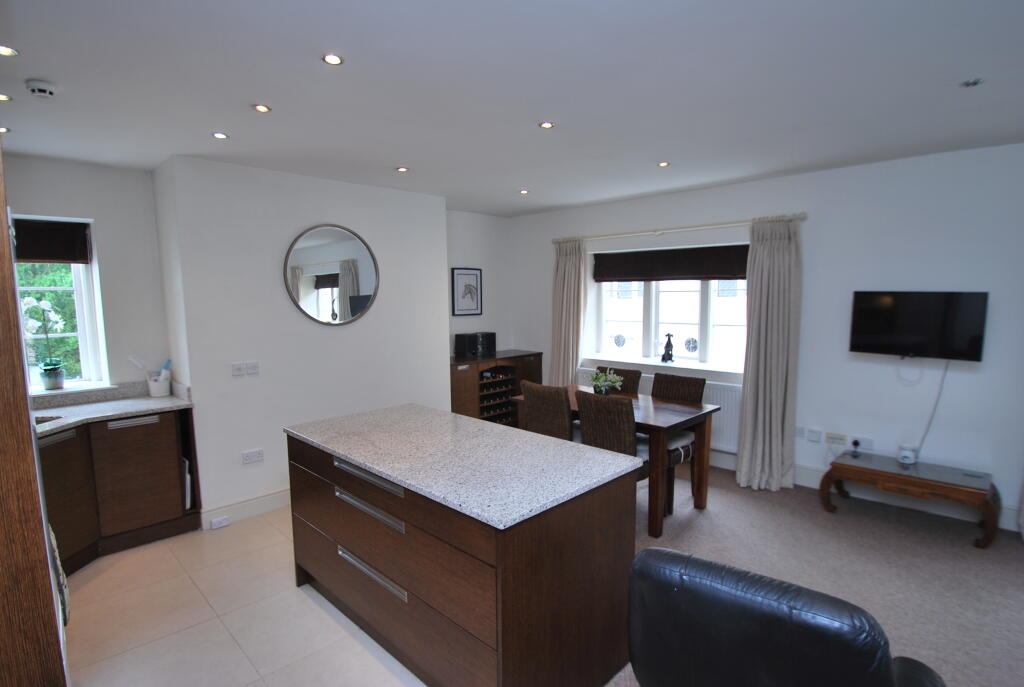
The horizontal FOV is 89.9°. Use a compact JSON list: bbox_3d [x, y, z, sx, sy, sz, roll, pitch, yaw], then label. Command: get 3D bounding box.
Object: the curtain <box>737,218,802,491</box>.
[{"bbox_3d":[2.112,0.093,4.194,0.410,2.180,0.190,5,8,43],"label":"curtain"}]

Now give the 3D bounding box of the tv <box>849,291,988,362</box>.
[{"bbox_3d":[2.830,-0.136,3.604,0.735,0.450,0.060,5,8,43],"label":"tv"}]

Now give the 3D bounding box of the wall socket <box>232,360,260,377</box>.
[{"bbox_3d":[-1.863,0.181,3.604,0.012,0.090,0.182,5,8,43],"label":"wall socket"}]

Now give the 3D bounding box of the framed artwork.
[{"bbox_3d":[-0.483,-0.574,5.786,0.025,0.520,0.425,5,8,43],"label":"framed artwork"}]

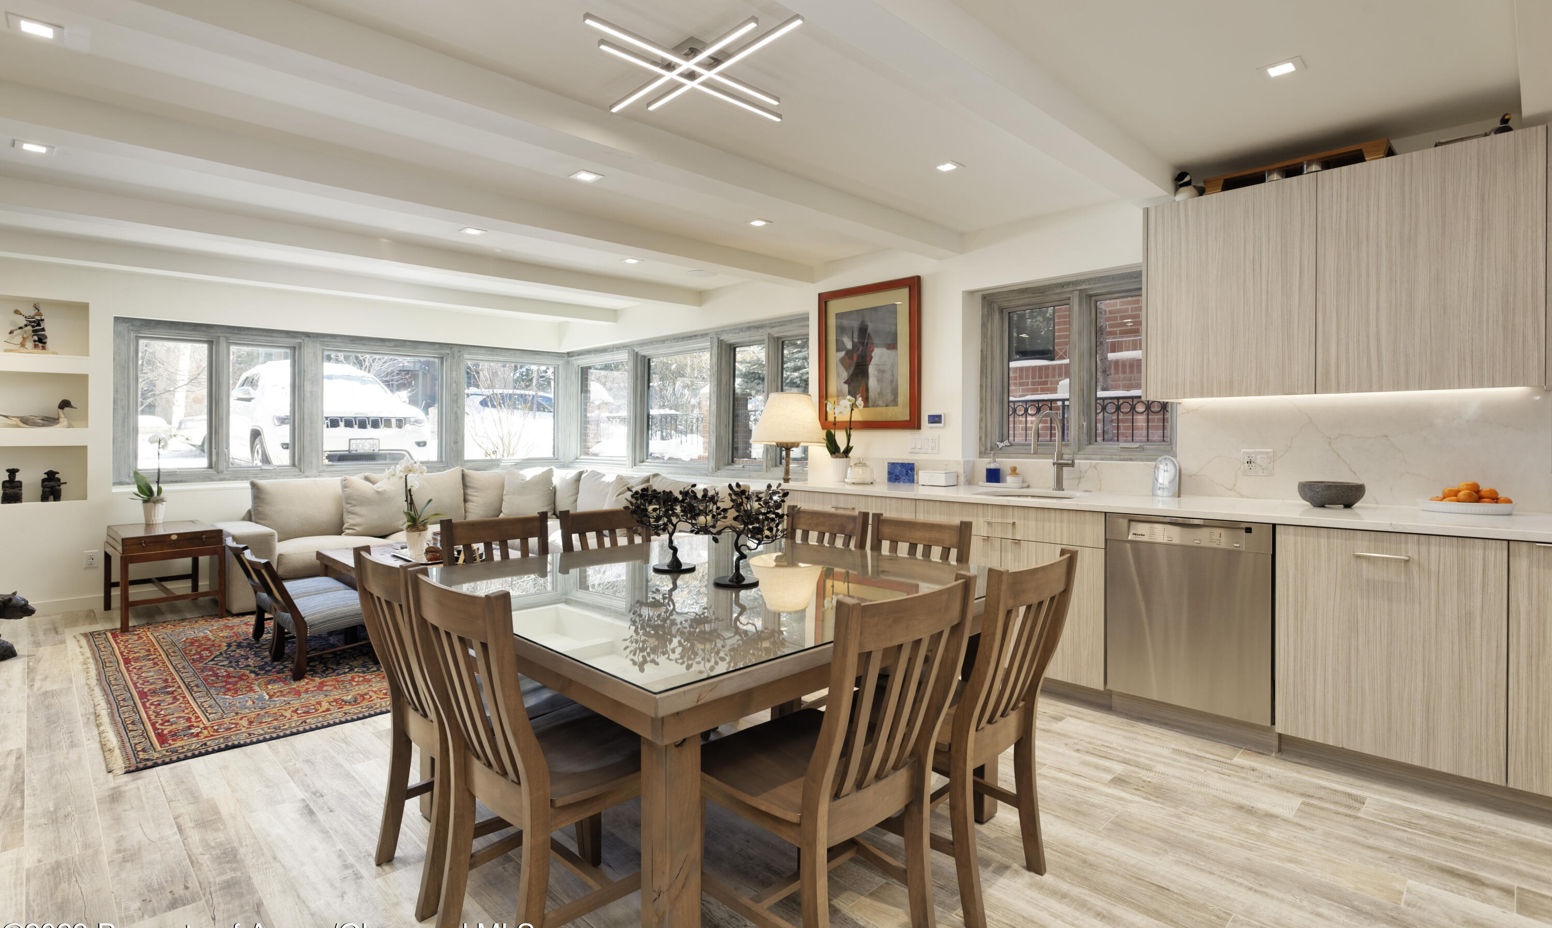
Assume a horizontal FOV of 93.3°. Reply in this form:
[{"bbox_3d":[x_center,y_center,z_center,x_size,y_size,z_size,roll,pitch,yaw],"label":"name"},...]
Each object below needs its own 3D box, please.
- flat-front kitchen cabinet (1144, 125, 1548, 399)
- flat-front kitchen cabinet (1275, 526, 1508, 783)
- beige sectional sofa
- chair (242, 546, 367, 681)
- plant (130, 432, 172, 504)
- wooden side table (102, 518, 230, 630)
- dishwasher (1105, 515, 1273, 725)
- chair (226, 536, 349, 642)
[{"bbox_3d":[2.209,-0.695,2.951,0.370,0.860,1.215,-1,2,-45],"label":"flat-front kitchen cabinet"},{"bbox_3d":[2.262,0.612,2.690,0.600,0.780,0.605,-2,3,-44],"label":"flat-front kitchen cabinet"},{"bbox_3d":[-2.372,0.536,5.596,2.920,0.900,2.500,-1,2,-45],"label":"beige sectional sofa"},{"bbox_3d":[-2.500,0.775,4.003,0.610,0.635,0.550,-2,3,-44],"label":"chair"},{"bbox_3d":[-4.650,0.063,5.450,0.270,0.570,0.220,-2,3,-40],"label":"plant"},{"bbox_3d":[-4.332,0.761,5.195,0.930,0.605,0.545,1,3,42],"label":"wooden side table"},{"bbox_3d":[1.837,0.595,3.137,0.580,0.770,0.600,-2,3,-44],"label":"dishwasher"},{"bbox_3d":[-2.827,0.733,4.263,0.540,0.620,0.480,-1,2,-45],"label":"chair"}]

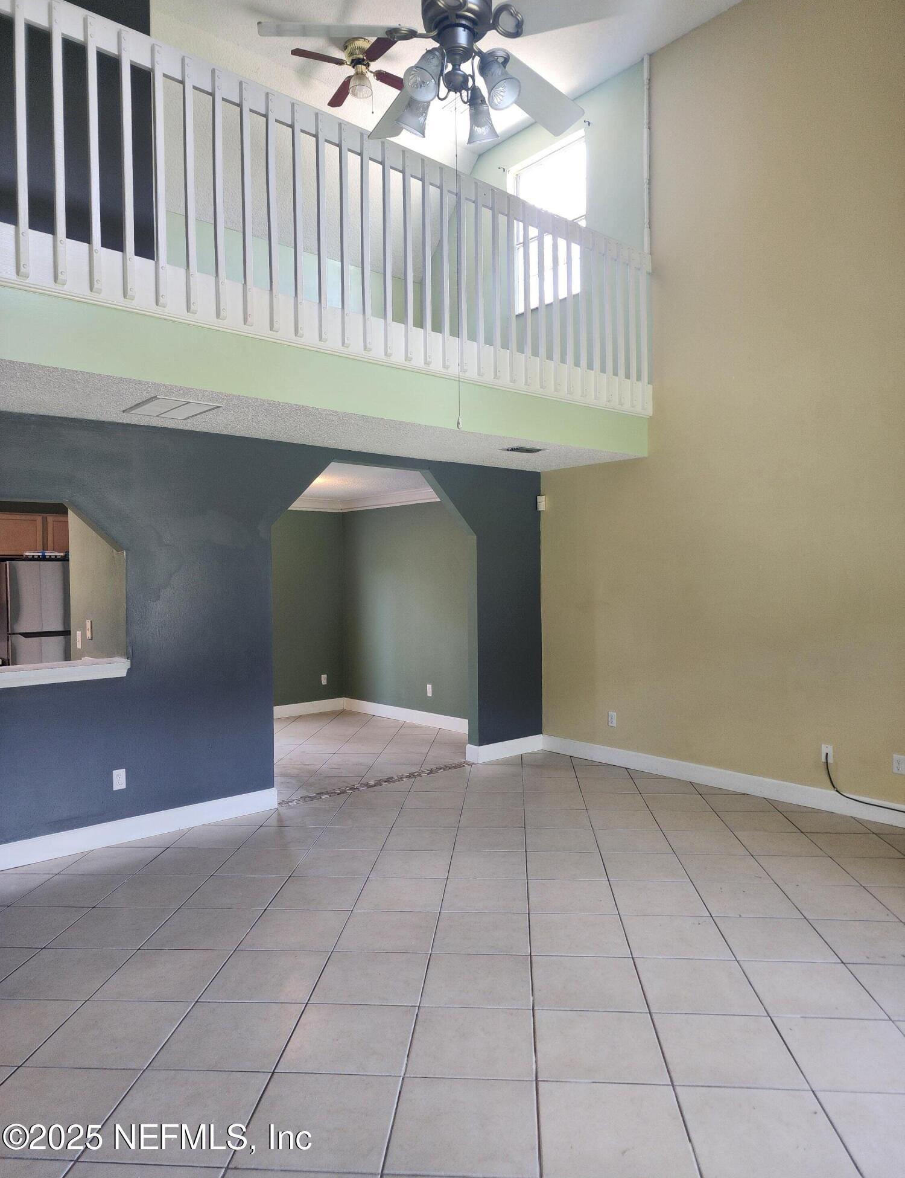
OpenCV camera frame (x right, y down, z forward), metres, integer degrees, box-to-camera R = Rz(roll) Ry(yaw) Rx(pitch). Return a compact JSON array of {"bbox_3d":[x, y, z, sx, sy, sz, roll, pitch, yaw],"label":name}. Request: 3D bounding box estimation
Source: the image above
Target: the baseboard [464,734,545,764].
[{"bbox_3d":[0.460,1.357,6.870,0.765,0.135,0.135,-1,1,-40],"label":"baseboard"}]

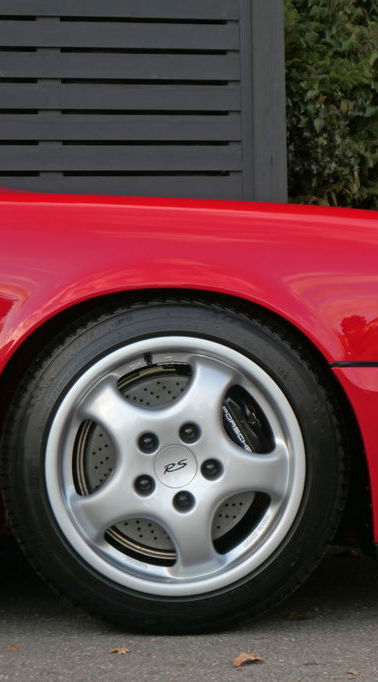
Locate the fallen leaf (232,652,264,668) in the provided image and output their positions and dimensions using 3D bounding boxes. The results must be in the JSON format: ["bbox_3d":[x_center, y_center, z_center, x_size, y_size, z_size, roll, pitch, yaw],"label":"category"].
[{"bbox_3d":[0.098,0.531,4.680,0.054,0.020,0.042,-1,1,0],"label":"fallen leaf"}]

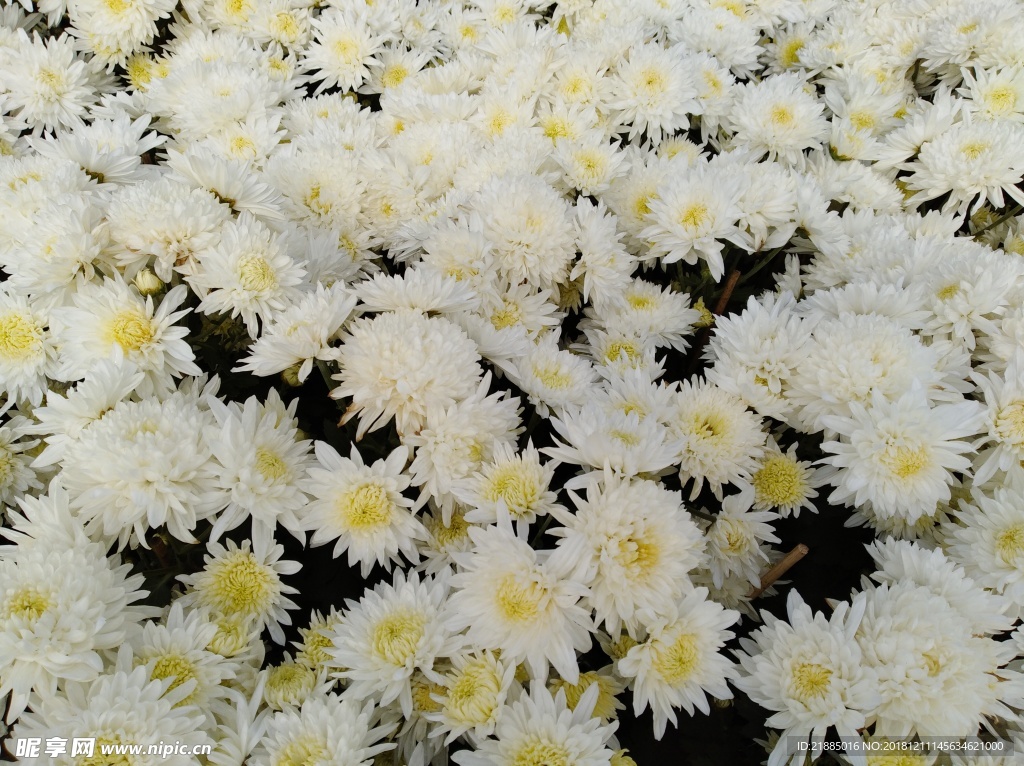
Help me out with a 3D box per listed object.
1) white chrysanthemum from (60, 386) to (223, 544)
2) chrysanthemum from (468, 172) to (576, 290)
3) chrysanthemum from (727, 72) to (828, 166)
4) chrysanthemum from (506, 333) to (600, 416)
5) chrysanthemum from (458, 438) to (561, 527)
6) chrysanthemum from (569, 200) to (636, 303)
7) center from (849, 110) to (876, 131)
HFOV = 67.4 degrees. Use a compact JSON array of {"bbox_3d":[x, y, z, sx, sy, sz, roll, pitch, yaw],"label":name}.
[{"bbox_3d":[-0.267,0.060,0.555,0.112,0.068,0.112,2,44,-2],"label":"white chrysanthemum"},{"bbox_3d":[0.008,-0.111,0.565,0.083,0.055,0.083,2,72,-5],"label":"chrysanthemum"},{"bbox_3d":[0.221,-0.220,0.640,0.085,0.045,0.085,0,73,19],"label":"chrysanthemum"},{"bbox_3d":[0.032,-0.007,0.595,0.074,0.042,0.074,10,38,-11],"label":"chrysanthemum"},{"bbox_3d":[-0.001,0.065,0.475,0.066,0.038,0.066,6,54,1],"label":"chrysanthemum"},{"bbox_3d":[0.069,-0.099,0.575,0.037,0.083,0.083,-13,9,34],"label":"chrysanthemum"},{"bbox_3d":[0.292,-0.219,0.640,0.022,0.010,0.022,0,62,25],"label":"center"}]

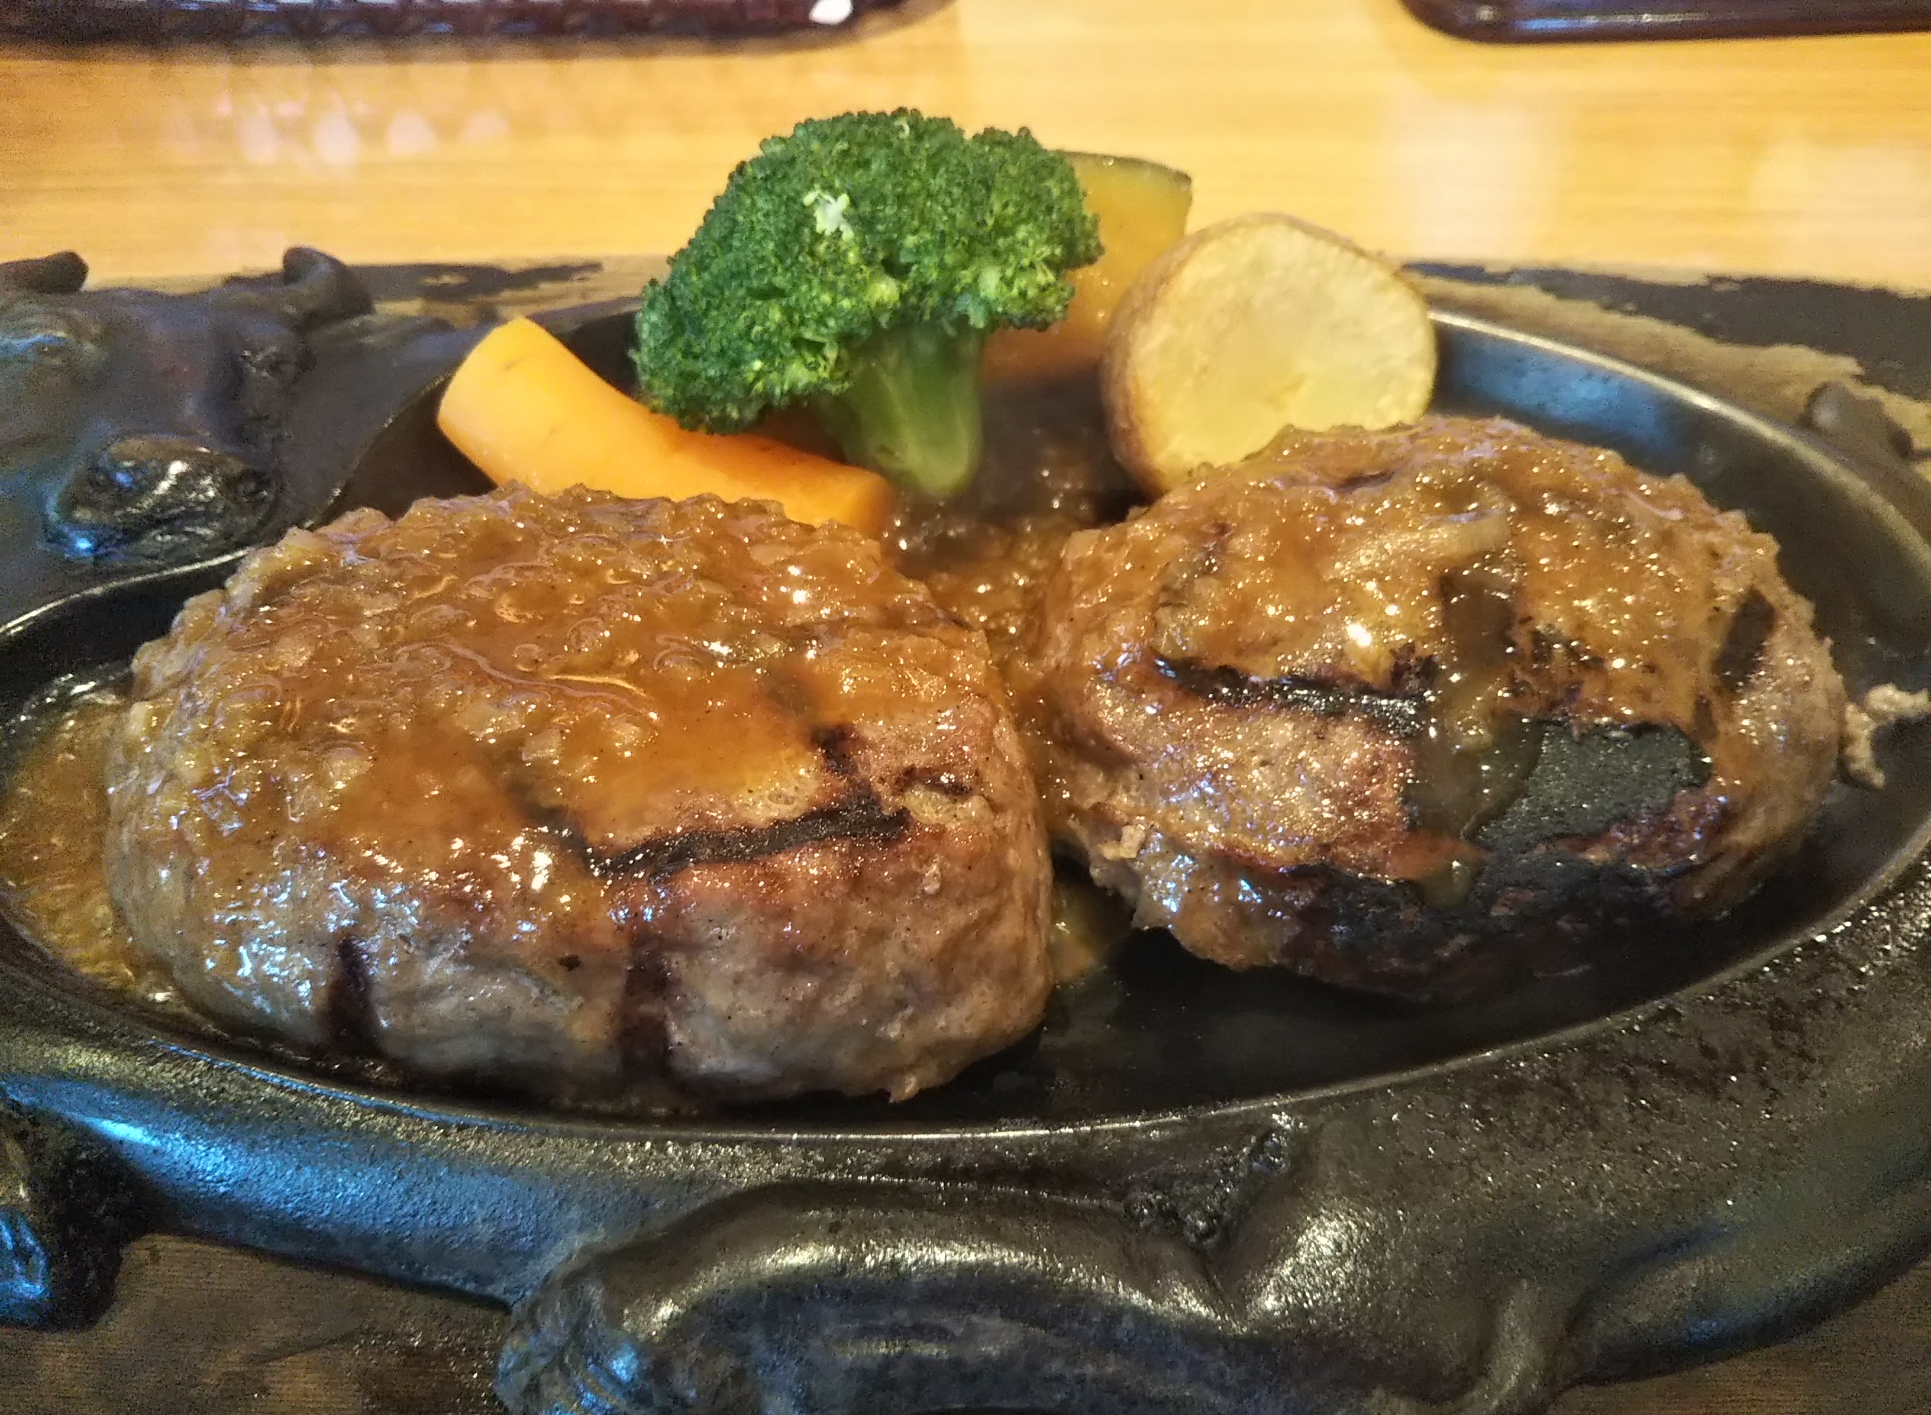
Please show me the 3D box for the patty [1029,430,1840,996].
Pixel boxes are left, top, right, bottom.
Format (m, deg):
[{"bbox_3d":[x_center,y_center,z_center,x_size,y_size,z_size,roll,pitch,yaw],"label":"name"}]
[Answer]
[{"bbox_3d":[0.051,-0.003,0.185,0.083,0.037,0.068,-6,41,-7],"label":"patty"}]

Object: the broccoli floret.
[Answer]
[{"bbox_3d":[-0.014,-0.052,0.227,0.064,0.055,0.057,0,41,0],"label":"broccoli floret"}]

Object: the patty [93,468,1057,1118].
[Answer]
[{"bbox_3d":[-0.038,0.007,0.171,0.095,0.041,0.061,8,42,10],"label":"patty"}]

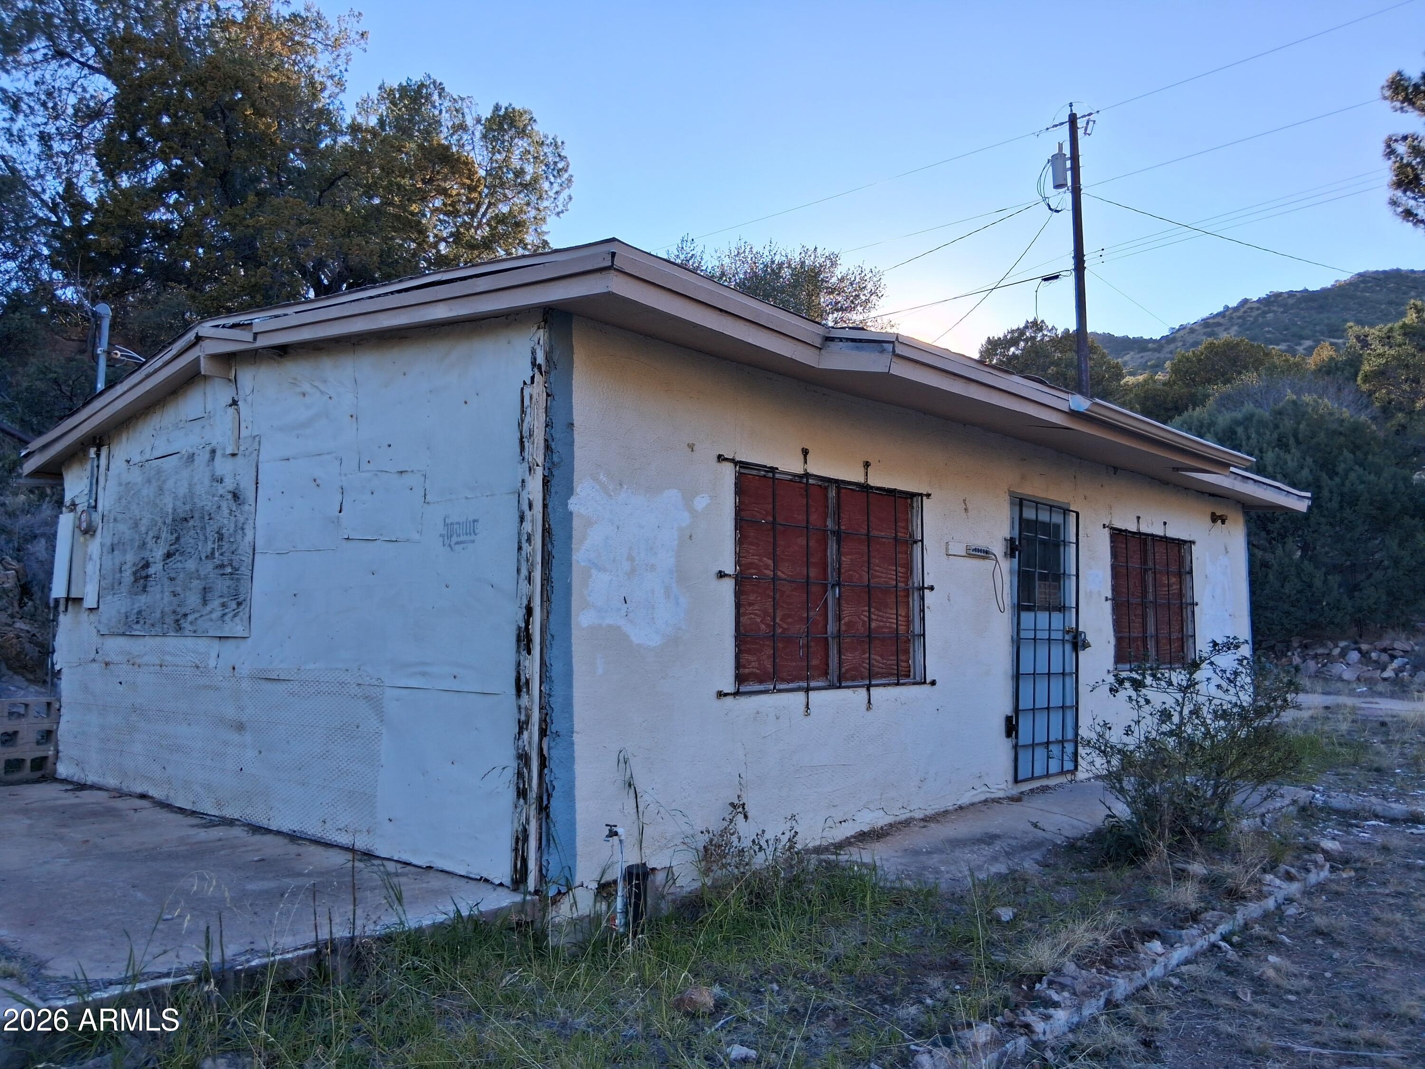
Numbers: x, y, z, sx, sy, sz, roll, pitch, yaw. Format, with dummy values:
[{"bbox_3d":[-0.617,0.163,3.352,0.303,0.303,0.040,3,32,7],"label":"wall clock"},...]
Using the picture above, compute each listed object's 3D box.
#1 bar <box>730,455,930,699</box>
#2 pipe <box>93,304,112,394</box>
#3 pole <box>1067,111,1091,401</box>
[{"bbox_3d":[0.752,0.292,6.300,0.100,1.200,1.800,-4,-7,43],"label":"bar"},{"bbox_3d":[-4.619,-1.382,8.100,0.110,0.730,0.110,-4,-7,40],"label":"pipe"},{"bbox_3d":[7.011,-2.973,20.210,0.260,10.400,0.260,-5,-7,43],"label":"pole"}]

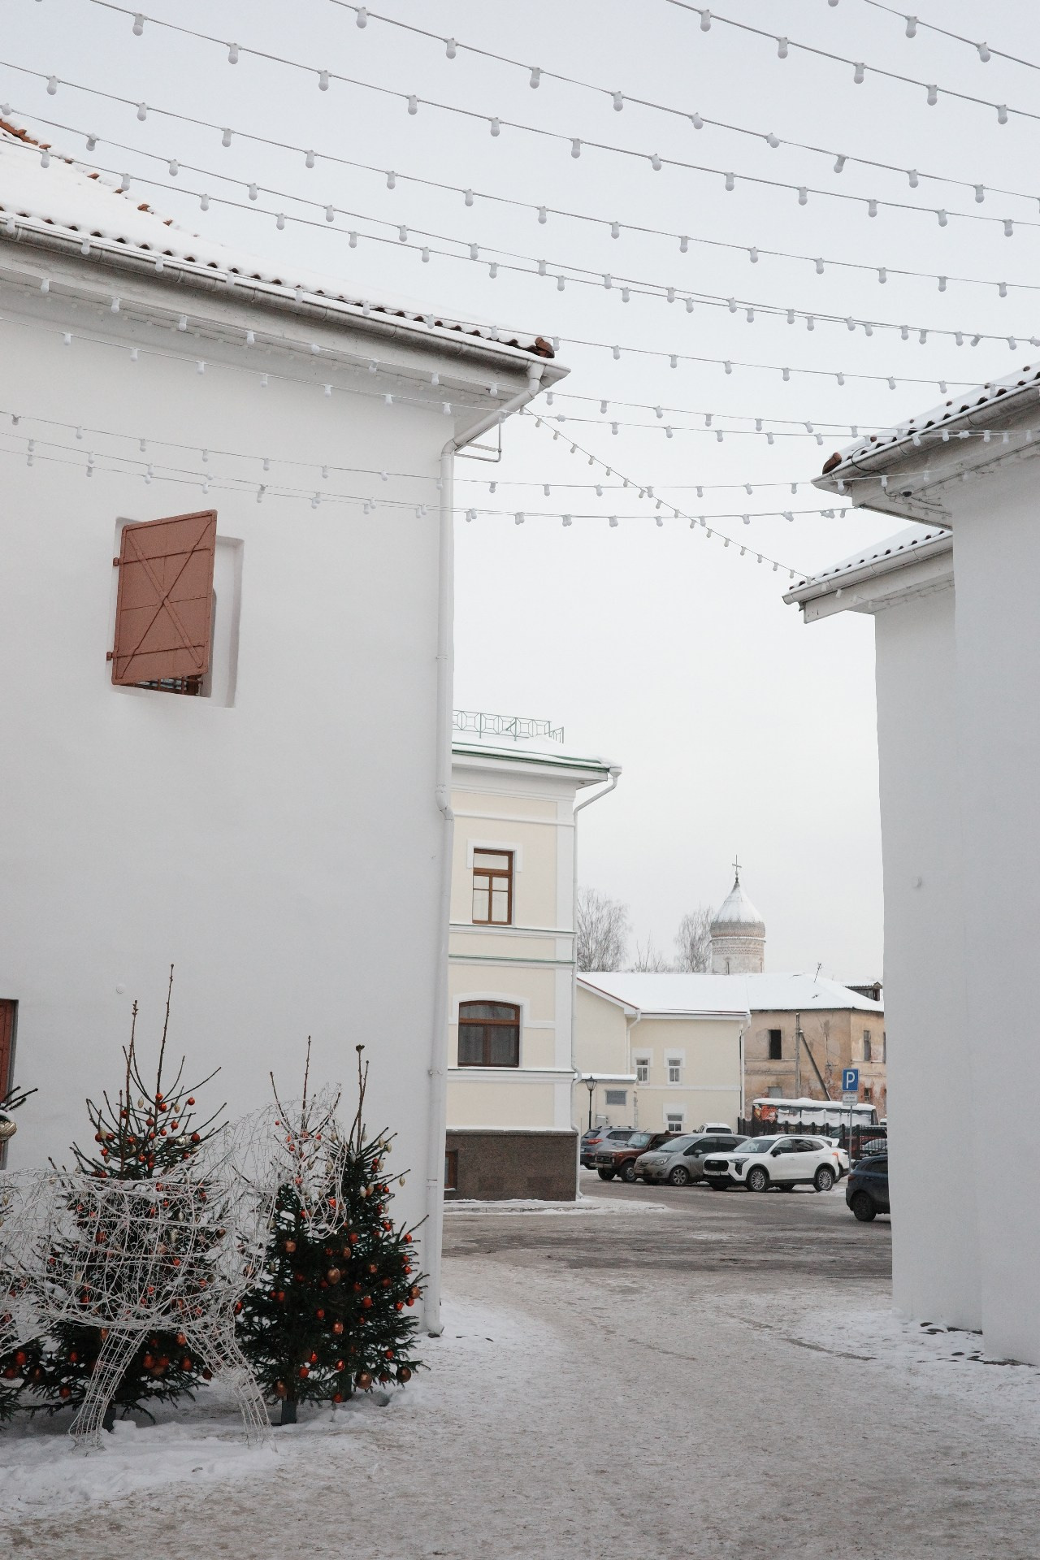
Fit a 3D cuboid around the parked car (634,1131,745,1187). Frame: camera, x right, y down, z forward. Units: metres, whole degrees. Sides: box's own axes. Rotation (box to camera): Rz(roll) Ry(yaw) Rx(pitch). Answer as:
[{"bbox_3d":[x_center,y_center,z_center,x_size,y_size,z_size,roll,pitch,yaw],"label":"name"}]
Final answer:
[{"bbox_3d":[5.730,12.463,57.000,4.290,1.600,1.810,7,-12,-31],"label":"parked car"}]

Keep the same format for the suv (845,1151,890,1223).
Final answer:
[{"bbox_3d":[9.054,8.862,37.756,1.820,1.600,4.400,7,-12,-29],"label":"suv"}]

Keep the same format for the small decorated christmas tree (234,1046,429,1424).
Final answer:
[{"bbox_3d":[-1.073,2.629,10.168,1.040,2.080,1.000,2,-11,-6],"label":"small decorated christmas tree"}]

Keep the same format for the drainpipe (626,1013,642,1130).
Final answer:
[{"bbox_3d":[5.919,15.727,90.000,0.720,7.203,0.600,2,-11,-4],"label":"drainpipe"}]

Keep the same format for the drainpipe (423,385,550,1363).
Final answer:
[{"bbox_3d":[-0.322,0.435,14.809,0.600,8.300,0.870,7,-12,-29],"label":"drainpipe"}]

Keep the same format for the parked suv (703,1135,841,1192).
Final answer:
[{"bbox_3d":[7.468,11.420,51.828,4.470,1.620,1.840,8,-13,-35],"label":"parked suv"}]

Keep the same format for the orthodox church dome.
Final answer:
[{"bbox_3d":[17.955,11.564,143.000,4.529,9.963,4.529,0,-11,7],"label":"orthodox church dome"}]

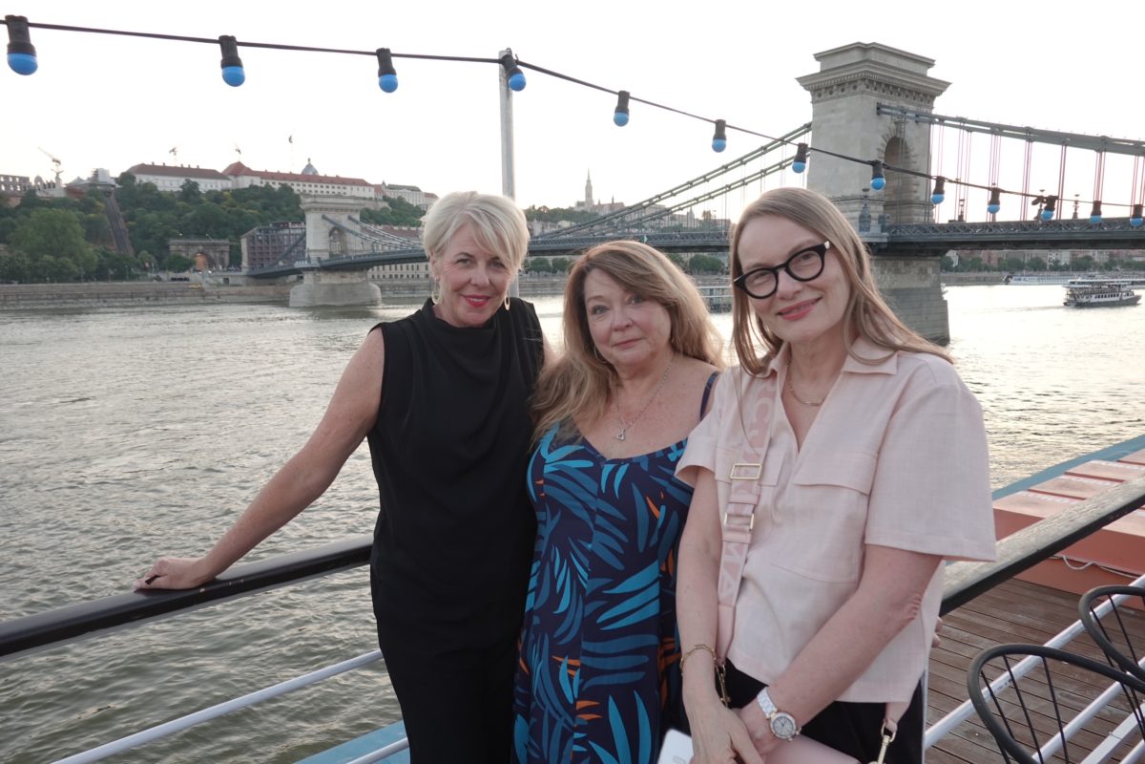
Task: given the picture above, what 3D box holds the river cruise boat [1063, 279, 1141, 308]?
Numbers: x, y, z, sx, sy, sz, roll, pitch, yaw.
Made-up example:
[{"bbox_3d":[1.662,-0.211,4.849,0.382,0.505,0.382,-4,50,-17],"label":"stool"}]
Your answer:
[{"bbox_3d":[137.482,-22.872,196.970,22.500,6.500,5.300,-3,9,-17],"label":"river cruise boat"}]

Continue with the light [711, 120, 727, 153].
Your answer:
[{"bbox_3d":[0.432,-0.723,2.245,0.042,0.092,0.042,2,8,0],"label":"light"}]

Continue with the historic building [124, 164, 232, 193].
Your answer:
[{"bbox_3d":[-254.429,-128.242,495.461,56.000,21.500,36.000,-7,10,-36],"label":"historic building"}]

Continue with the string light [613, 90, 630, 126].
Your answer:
[{"bbox_3d":[0.136,-0.748,2.090,0.042,0.092,0.042,5,8,0],"label":"string light"}]

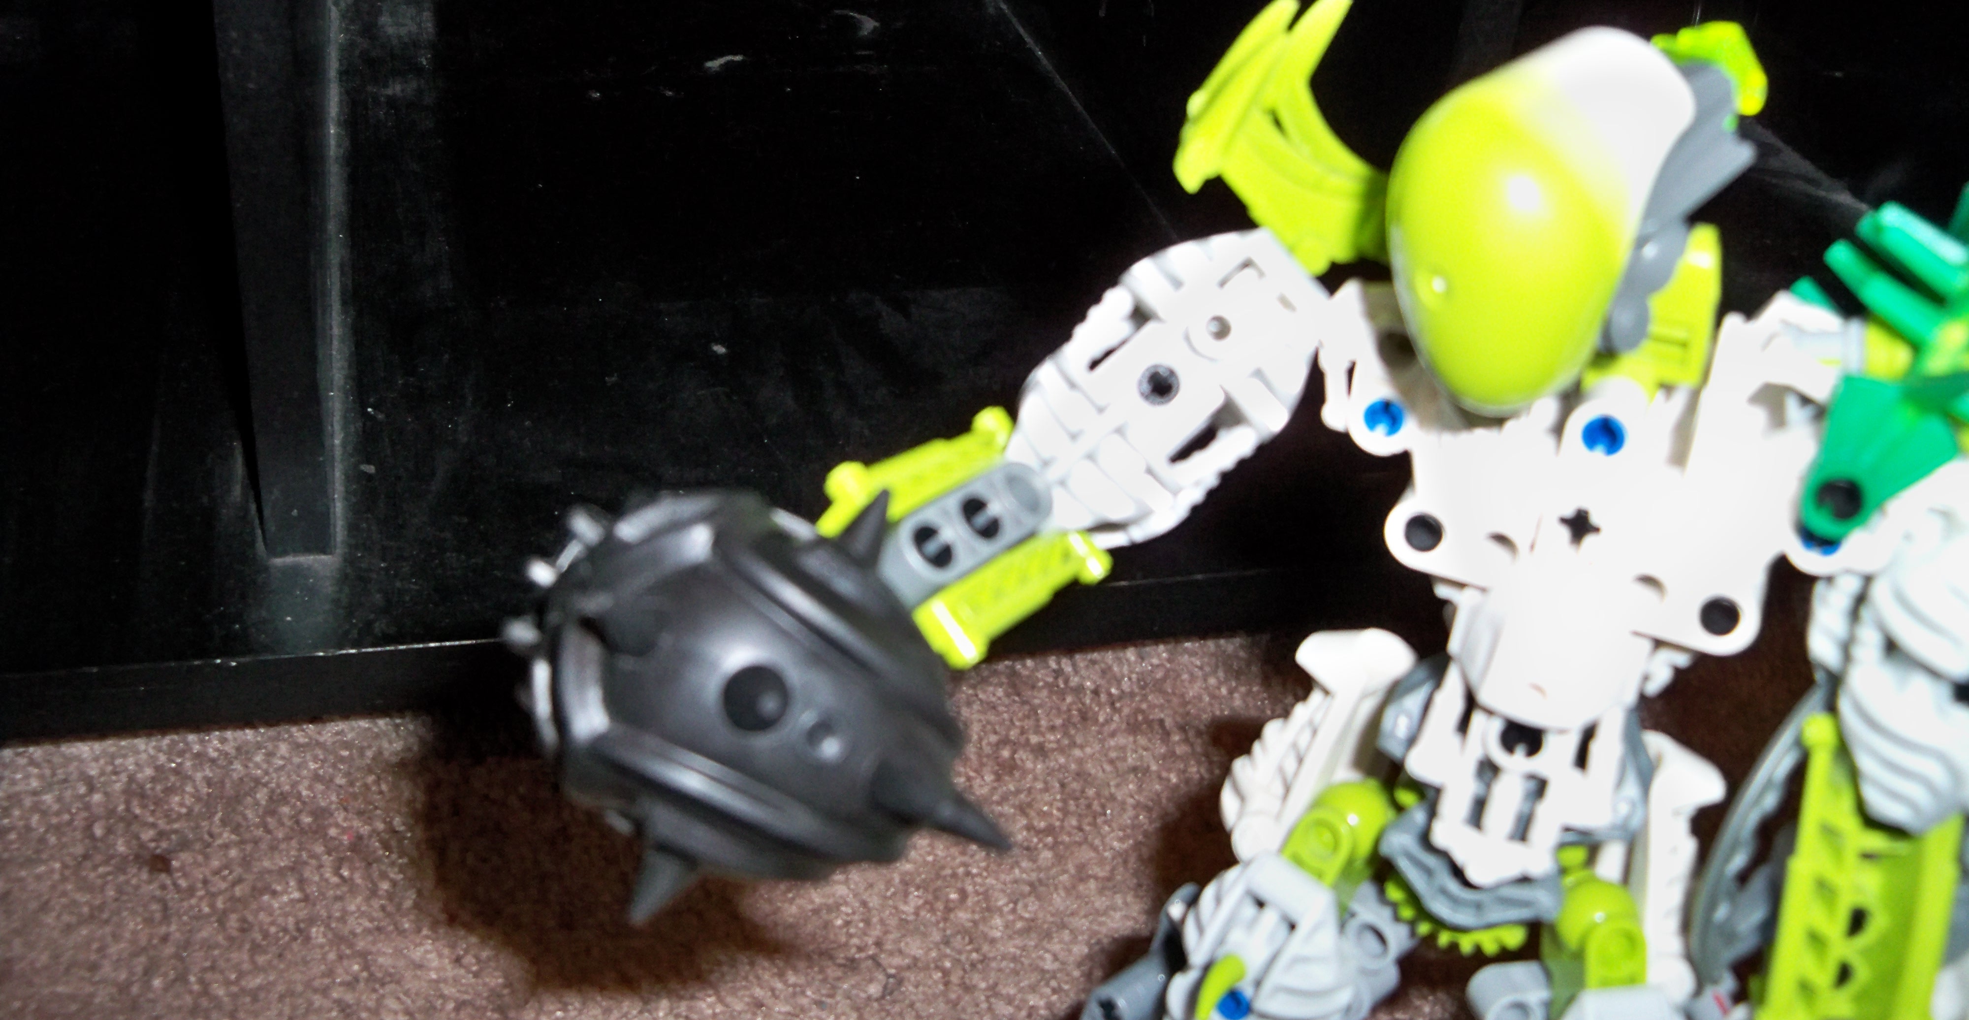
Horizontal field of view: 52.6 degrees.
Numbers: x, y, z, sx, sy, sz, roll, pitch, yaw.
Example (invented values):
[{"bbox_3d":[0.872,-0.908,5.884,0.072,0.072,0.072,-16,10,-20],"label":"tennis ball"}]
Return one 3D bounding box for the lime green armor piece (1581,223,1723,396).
[{"bbox_3d":[0.073,-0.022,0.220,0.019,0.019,0.012,17,23,22],"label":"lime green armor piece"}]

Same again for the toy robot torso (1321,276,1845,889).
[{"bbox_3d":[0.070,0.008,0.236,0.058,0.069,0.033,17,23,22],"label":"toy robot torso"}]

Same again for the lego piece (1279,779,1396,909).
[{"bbox_3d":[0.048,0.046,0.272,0.014,0.018,0.013,30,27,14],"label":"lego piece"}]

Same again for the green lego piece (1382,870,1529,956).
[{"bbox_3d":[0.066,0.048,0.269,0.025,0.025,0.006,17,23,22],"label":"green lego piece"}]

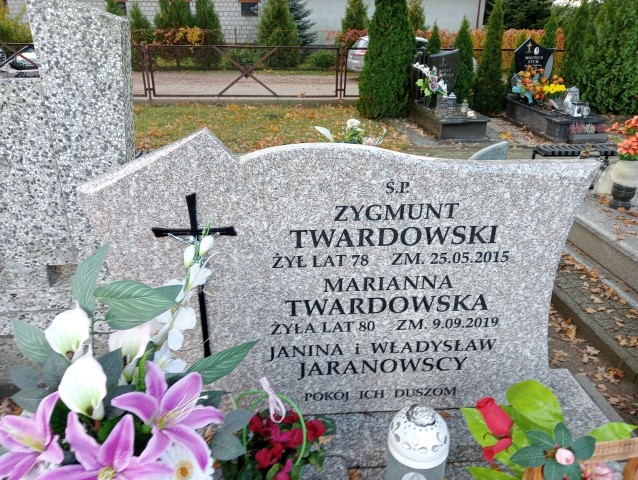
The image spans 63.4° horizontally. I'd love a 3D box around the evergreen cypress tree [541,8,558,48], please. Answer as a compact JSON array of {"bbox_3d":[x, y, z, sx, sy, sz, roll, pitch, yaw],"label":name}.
[{"bbox_3d":[4.425,-3.440,9.993,0.500,1.894,0.500,1,24,0],"label":"evergreen cypress tree"}]

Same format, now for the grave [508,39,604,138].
[{"bbox_3d":[3.976,-2.574,8.641,0.810,1.401,2.130,-1,24,-5],"label":"grave"}]

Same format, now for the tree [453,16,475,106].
[{"bbox_3d":[2.737,-3.289,9.796,0.450,1.742,0.450,1,24,0],"label":"tree"}]

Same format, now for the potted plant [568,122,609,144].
[{"bbox_3d":[4.128,-1.655,7.938,0.570,0.298,0.190,-2,24,-5],"label":"potted plant"}]

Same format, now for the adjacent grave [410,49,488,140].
[{"bbox_3d":[2.151,-2.480,8.625,0.790,1.202,1.810,-2,24,-7],"label":"adjacent grave"}]

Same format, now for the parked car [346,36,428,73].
[{"bbox_3d":[3.293,-6.606,18.764,4.200,1.460,1.740,-7,25,-16],"label":"parked car"}]

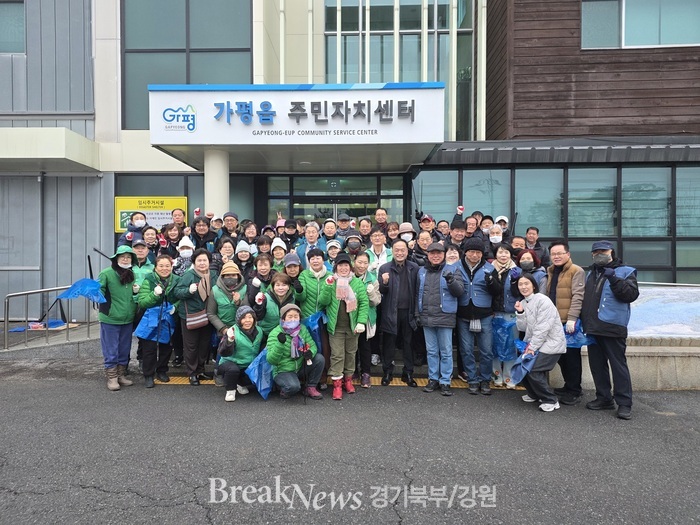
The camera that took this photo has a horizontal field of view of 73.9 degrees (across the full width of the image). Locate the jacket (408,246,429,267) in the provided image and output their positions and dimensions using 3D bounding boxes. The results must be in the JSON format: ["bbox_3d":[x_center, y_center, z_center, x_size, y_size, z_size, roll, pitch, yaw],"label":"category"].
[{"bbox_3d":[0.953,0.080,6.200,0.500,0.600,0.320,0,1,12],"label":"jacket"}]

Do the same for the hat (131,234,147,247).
[{"bbox_3d":[-2.630,-0.235,5.820,0.190,0.130,0.260,0,1,-14],"label":"hat"}]

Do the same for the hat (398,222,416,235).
[{"bbox_3d":[0.816,-0.468,6.600,0.265,0.190,0.280,0,1,3],"label":"hat"}]

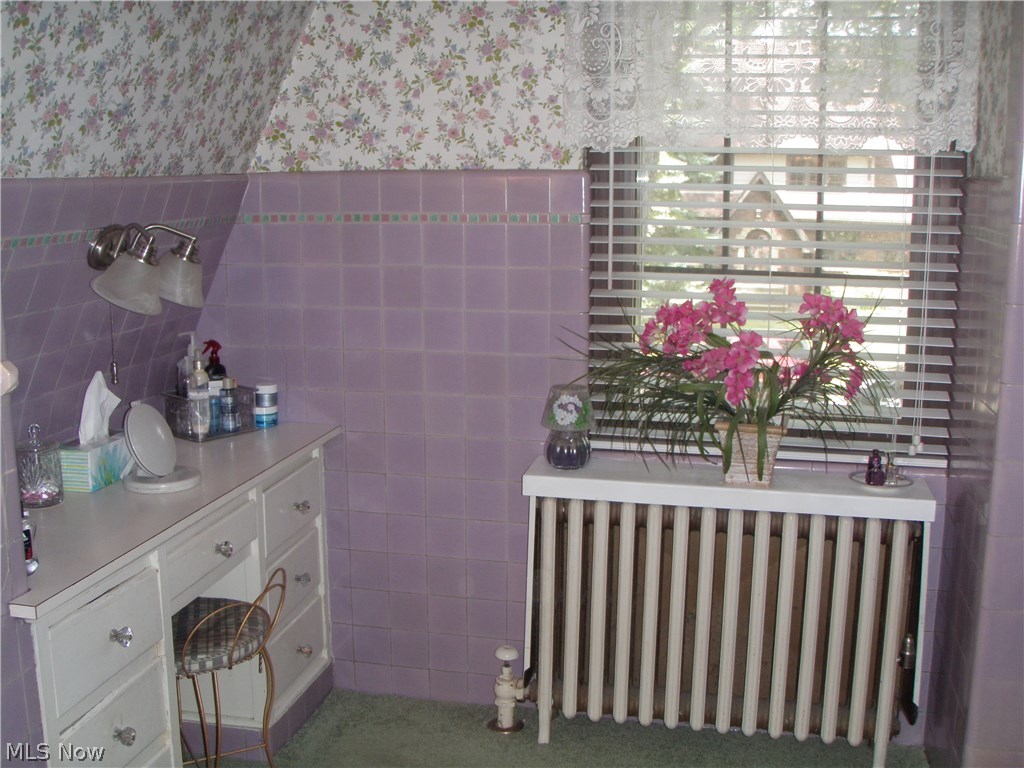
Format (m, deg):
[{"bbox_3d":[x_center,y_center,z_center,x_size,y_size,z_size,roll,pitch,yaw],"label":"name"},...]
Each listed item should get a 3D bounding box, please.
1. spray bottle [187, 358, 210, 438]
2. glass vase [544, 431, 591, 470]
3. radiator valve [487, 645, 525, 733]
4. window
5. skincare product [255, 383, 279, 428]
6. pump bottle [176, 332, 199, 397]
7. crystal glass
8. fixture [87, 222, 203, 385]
[{"bbox_3d":[-0.798,0.029,2.871,0.055,0.200,0.053,-3,11,-16],"label":"spray bottle"},{"bbox_3d":[0.142,0.163,2.789,0.110,0.084,0.110,0,10,3],"label":"glass vase"},{"bbox_3d":[-0.014,0.779,2.890,0.088,0.208,0.094,2,11,13],"label":"radiator valve"},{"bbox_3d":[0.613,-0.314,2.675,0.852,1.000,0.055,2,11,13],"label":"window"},{"bbox_3d":[-0.649,0.060,2.985,0.056,0.106,0.056,-2,11,-12],"label":"skincare product"},{"bbox_3d":[-0.840,-0.009,2.937,0.066,0.251,0.058,-2,11,-11],"label":"pump bottle"},{"bbox_3d":[-0.964,0.161,2.282,0.098,0.160,0.098,-5,11,-23],"label":"crystal glass"},{"bbox_3d":[-0.813,-0.174,2.436,0.202,0.362,0.325,14,13,11],"label":"fixture"}]

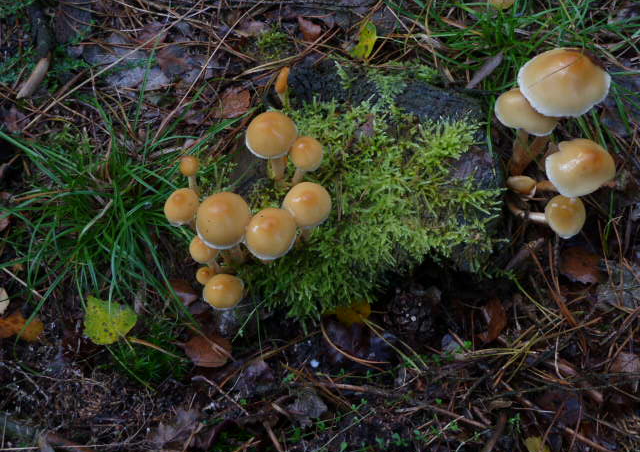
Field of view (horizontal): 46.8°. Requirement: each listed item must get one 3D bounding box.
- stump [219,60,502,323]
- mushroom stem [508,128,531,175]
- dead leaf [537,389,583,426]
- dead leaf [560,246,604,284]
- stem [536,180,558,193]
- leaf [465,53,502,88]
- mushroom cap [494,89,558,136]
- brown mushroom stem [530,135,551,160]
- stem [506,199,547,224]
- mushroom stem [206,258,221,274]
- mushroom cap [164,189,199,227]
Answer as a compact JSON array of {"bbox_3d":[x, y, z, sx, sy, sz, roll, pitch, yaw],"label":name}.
[{"bbox_3d":[0.030,-0.031,0.577,0.209,0.070,0.201,0,57,0],"label":"stump"},{"bbox_3d":[0.155,-0.058,0.577,0.011,0.055,0.011,2,57,-4],"label":"mushroom stem"},{"bbox_3d":[0.159,0.121,0.492,0.028,0.008,0.026,0,57,0],"label":"dead leaf"},{"bbox_3d":[0.194,0.029,0.546,0.030,0.010,0.028,0,68,0],"label":"dead leaf"},{"bbox_3d":[0.176,-0.031,0.565,0.032,0.008,0.008,-10,58,39],"label":"stem"},{"bbox_3d":[0.144,-0.137,0.649,0.010,0.007,0.043,34,63,20],"label":"leaf"},{"bbox_3d":[0.169,-0.097,0.593,0.052,0.025,0.052,0,57,0],"label":"mushroom cap"},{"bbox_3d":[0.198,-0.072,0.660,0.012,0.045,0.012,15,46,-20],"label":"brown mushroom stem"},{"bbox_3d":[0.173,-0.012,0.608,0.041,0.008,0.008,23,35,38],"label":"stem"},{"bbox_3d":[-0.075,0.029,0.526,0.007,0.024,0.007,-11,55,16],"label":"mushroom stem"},{"bbox_3d":[-0.108,-0.014,0.575,0.026,0.020,0.026,0,58,0],"label":"mushroom cap"}]

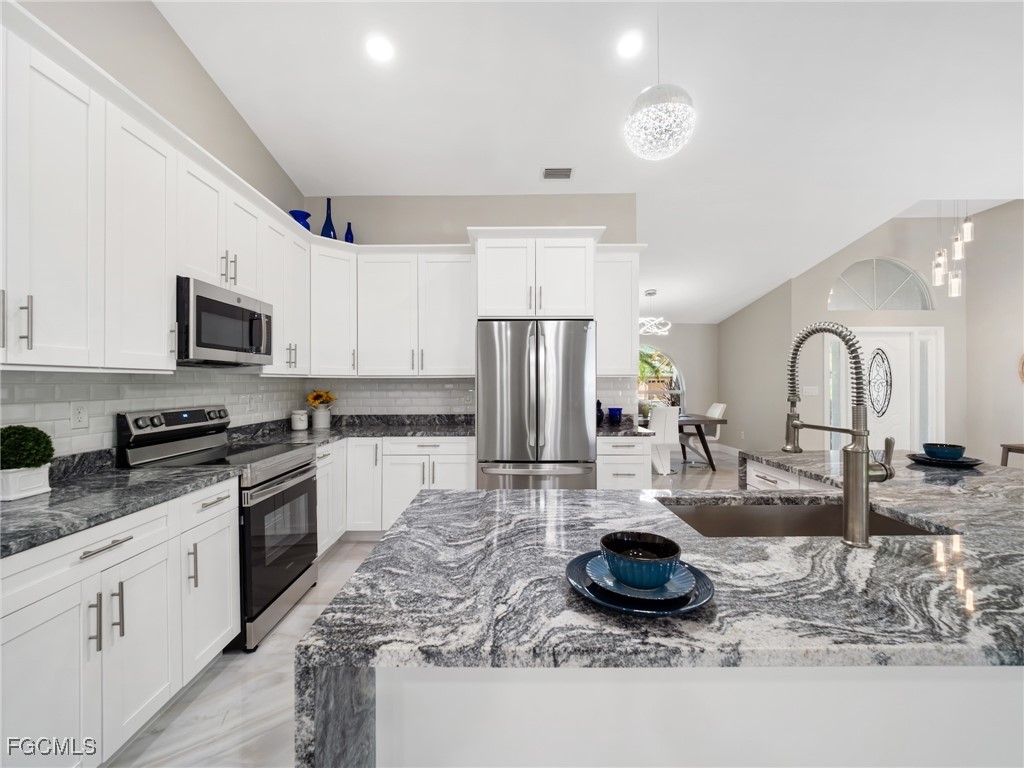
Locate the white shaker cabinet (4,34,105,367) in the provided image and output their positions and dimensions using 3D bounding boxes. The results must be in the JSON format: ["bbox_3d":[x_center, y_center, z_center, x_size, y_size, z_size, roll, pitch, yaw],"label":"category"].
[{"bbox_3d":[-1.804,-0.602,1.510,0.333,1.079,0.343,0,0,0],"label":"white shaker cabinet"}]

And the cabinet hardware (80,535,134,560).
[{"bbox_3d":[-1.315,0.532,1.353,0.036,0.013,0.178,0,0,0],"label":"cabinet hardware"}]

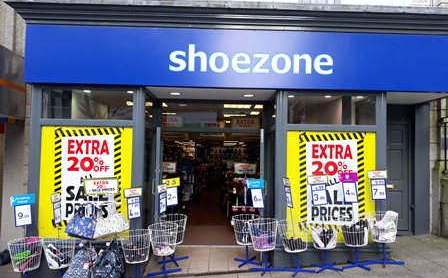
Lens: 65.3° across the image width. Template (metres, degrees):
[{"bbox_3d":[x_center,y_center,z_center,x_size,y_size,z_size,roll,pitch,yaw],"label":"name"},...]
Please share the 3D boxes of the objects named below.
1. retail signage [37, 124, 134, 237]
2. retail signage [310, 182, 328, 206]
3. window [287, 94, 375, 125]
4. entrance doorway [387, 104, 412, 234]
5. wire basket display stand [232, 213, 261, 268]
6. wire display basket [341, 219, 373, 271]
[{"bbox_3d":[-1.992,0.627,5.047,1.303,1.582,0.020,1,-2,-2],"label":"retail signage"},{"bbox_3d":[1.359,0.791,4.981,0.218,0.300,0.015,-6,-2,-2],"label":"retail signage"},{"bbox_3d":[1.614,-0.439,5.260,1.319,0.440,0.060,1,-2,-1],"label":"window"},{"bbox_3d":[2.967,0.525,6.321,0.950,2.346,0.140,1,-2,-2],"label":"entrance doorway"},{"bbox_3d":[0.365,1.584,5.470,0.430,0.715,0.430,1,-2,-14],"label":"wire basket display stand"},{"bbox_3d":[1.926,1.526,5.083,0.450,0.670,0.450,1,-2,-1],"label":"wire display basket"}]

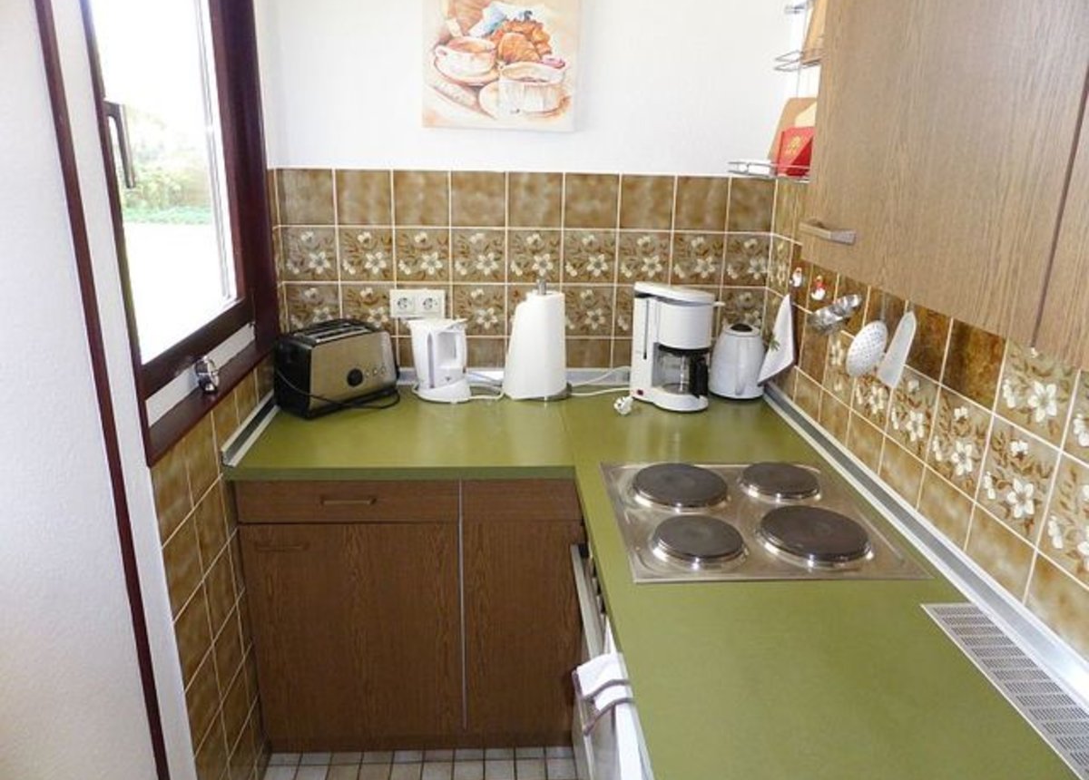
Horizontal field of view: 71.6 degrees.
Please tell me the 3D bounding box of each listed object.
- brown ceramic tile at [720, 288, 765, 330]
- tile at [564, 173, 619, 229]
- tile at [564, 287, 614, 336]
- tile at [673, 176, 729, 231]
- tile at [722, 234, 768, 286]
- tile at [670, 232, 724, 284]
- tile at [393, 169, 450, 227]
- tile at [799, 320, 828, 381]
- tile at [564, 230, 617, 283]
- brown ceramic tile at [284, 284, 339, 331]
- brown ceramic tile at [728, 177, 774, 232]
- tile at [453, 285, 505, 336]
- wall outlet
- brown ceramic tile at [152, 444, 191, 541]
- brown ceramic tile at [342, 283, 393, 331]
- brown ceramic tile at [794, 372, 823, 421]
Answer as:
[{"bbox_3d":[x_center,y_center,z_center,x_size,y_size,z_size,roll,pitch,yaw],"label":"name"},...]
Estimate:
[{"bbox_3d":[0.563,-0.219,2.165,0.129,0.149,0.010,0,18,-4],"label":"brown ceramic tile"},{"bbox_3d":[0.128,-0.510,2.045,0.150,0.150,0.010,0,18,-4],"label":"tile"},{"bbox_3d":[0.121,-0.223,2.143,0.149,0.149,0.012,0,18,-3],"label":"tile"},{"bbox_3d":[0.431,-0.508,2.066,0.150,0.150,0.010,0,18,-4],"label":"tile"},{"bbox_3d":[0.565,-0.362,2.116,0.130,0.149,0.010,0,18,-4],"label":"tile"},{"bbox_3d":[0.424,-0.363,2.107,0.149,0.149,0.010,0,18,-4],"label":"tile"},{"bbox_3d":[-0.326,-0.508,2.012,0.149,0.149,0.010,0,18,-4],"label":"tile"},{"bbox_3d":[0.655,-0.103,1.819,0.010,0.149,0.149,0,18,-4],"label":"tile"},{"bbox_3d":[0.124,-0.364,2.087,0.149,0.149,0.010,0,18,-4],"label":"tile"},{"bbox_3d":[-0.634,-0.222,2.087,0.149,0.149,0.010,0,18,-4],"label":"brown ceramic tile"},{"bbox_3d":[0.569,-0.506,2.068,0.130,0.149,0.010,0,18,-4],"label":"brown ceramic tile"},{"bbox_3d":[-0.182,-0.221,2.114,0.149,0.149,0.010,0,18,-4],"label":"tile"},{"bbox_3d":[-0.351,-0.237,2.091,0.152,0.081,0.015,0,18,-4],"label":"wall outlet"},{"bbox_3d":[-0.668,0.181,1.348,0.010,0.149,0.149,0,18,-4],"label":"brown ceramic tile"},{"bbox_3d":[-0.486,-0.224,2.107,0.149,0.149,0.012,0,18,-3],"label":"brown ceramic tile"},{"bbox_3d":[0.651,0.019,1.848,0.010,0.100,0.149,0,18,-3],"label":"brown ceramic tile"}]

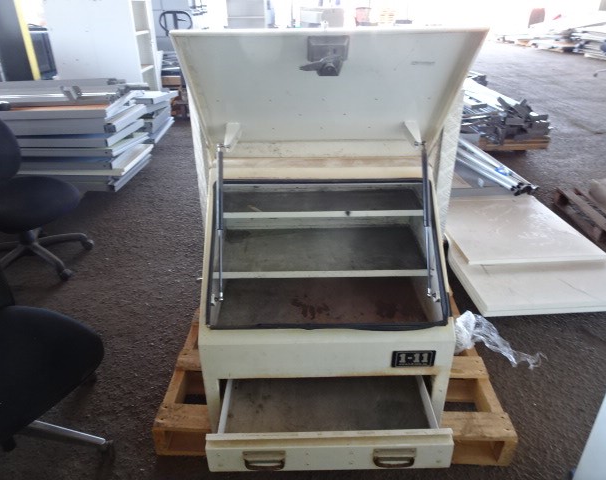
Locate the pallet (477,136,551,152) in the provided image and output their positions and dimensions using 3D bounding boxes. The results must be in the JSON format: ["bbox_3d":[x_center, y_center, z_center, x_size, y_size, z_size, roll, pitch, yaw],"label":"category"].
[{"bbox_3d":[2.105,-1.194,4.882,0.690,0.125,1.000,-2,28,-2],"label":"pallet"}]

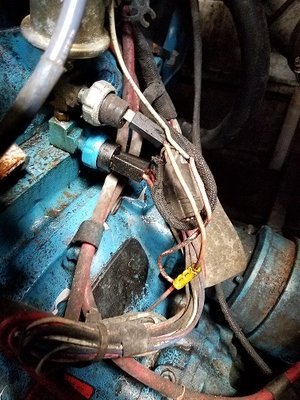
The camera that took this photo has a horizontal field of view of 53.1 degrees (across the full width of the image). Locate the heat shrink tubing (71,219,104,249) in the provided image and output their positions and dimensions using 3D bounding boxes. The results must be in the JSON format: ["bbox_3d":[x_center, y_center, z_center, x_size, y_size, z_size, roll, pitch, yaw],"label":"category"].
[{"bbox_3d":[-0.054,0.029,0.262,0.022,0.018,0.022,30,65,-7],"label":"heat shrink tubing"}]

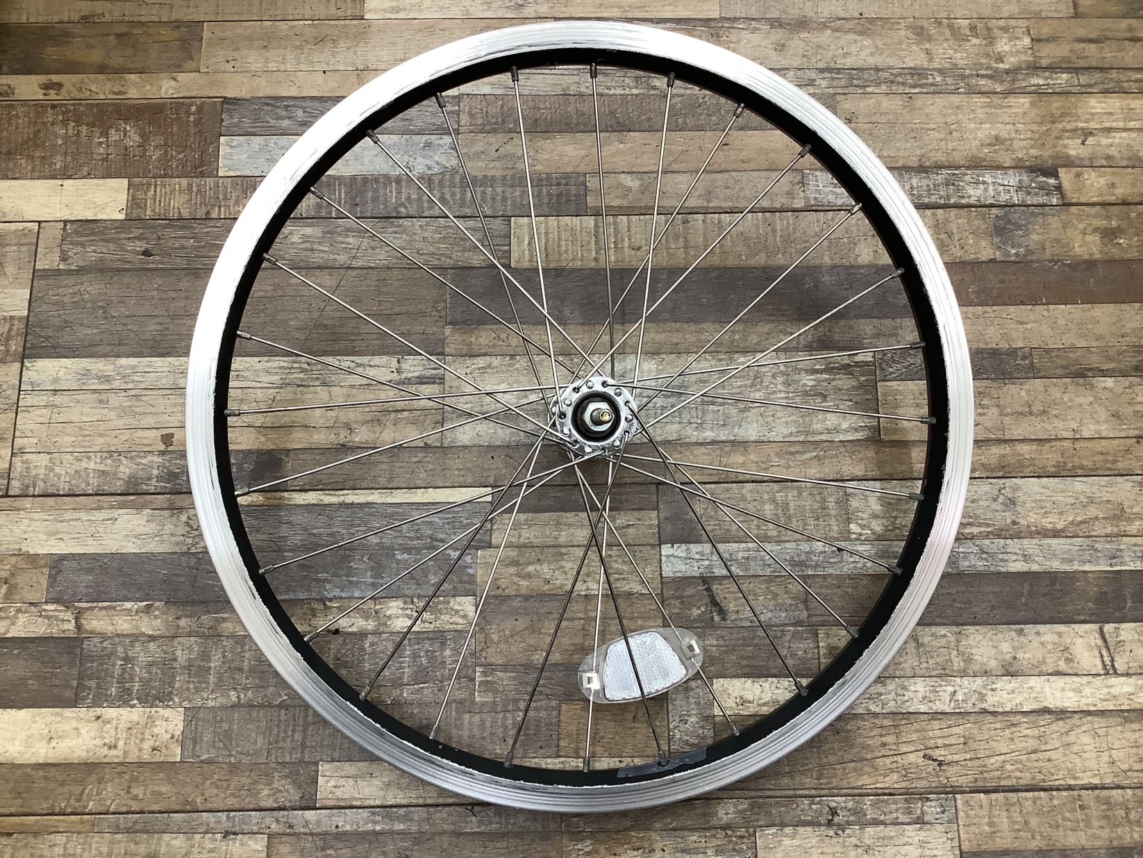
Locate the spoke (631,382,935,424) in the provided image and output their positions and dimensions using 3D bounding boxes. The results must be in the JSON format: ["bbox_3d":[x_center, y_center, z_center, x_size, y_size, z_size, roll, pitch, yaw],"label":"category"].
[{"bbox_3d":[0.114,-0.013,0.553,0.187,0.004,0.004,5,89,-14],"label":"spoke"}]

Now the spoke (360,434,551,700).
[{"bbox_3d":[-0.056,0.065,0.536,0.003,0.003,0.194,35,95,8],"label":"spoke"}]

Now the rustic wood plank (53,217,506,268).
[{"bbox_3d":[-0.182,-0.117,0.657,0.287,0.006,0.034,-1,75,-1],"label":"rustic wood plank"}]

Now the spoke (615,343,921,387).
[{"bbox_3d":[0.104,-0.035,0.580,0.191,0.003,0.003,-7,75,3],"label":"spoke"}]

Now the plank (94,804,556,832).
[{"bbox_3d":[-0.134,0.217,0.569,0.258,0.006,0.013,-1,75,-1],"label":"plank"}]

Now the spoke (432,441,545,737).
[{"bbox_3d":[-0.044,0.082,0.568,0.004,0.004,0.183,21,80,-4],"label":"spoke"}]

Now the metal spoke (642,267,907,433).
[{"bbox_3d":[0.107,-0.041,0.564,0.202,0.005,0.004,-31,93,-14],"label":"metal spoke"}]

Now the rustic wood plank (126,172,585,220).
[{"bbox_3d":[-0.138,-0.148,0.663,0.295,0.010,0.029,-1,76,-1],"label":"rustic wood plank"}]

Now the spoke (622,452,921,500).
[{"bbox_3d":[0.103,0.026,0.600,0.202,0.005,0.004,8,90,6],"label":"spoke"}]

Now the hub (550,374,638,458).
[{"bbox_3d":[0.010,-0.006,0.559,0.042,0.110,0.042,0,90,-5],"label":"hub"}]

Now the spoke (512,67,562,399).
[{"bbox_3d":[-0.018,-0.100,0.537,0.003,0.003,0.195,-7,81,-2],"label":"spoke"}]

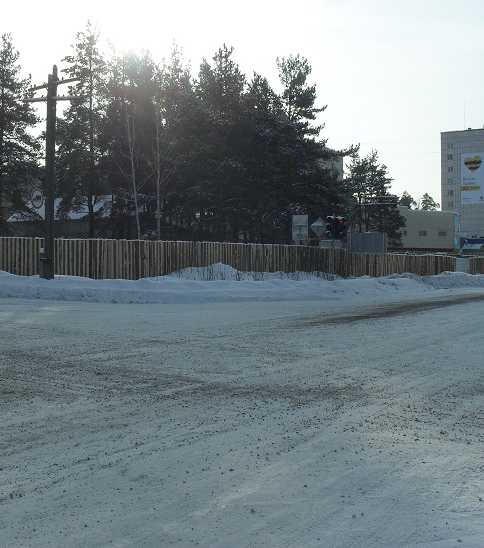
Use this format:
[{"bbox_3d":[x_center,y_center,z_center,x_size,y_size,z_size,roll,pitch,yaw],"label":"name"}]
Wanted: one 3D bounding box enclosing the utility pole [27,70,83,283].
[{"bbox_3d":[-6.730,-3.660,26.500,2.350,7.750,0.450,0,0,26],"label":"utility pole"}]

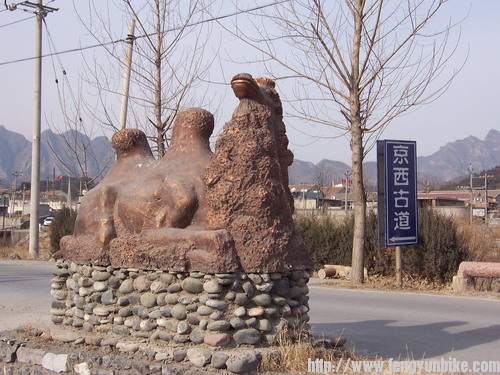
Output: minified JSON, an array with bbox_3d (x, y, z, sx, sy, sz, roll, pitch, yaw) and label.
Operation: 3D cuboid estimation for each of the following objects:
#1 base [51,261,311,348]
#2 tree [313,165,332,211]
[{"bbox_3d":[-0.860,1.335,10.500,2.850,0.780,1.420,-1,-1,32],"label":"base"},{"bbox_3d":[10.875,0.000,130.000,3.000,6.900,3.000,0,-1,0],"label":"tree"}]

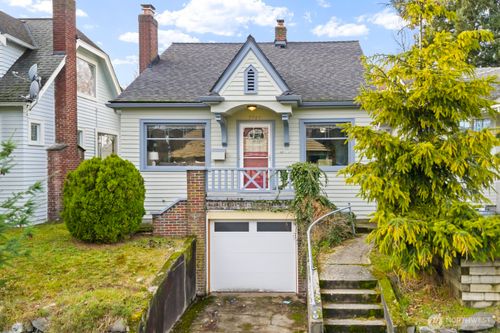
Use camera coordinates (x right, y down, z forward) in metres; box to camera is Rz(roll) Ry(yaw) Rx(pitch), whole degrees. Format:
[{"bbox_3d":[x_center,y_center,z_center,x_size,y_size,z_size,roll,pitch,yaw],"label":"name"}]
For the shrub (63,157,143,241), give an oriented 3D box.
[{"bbox_3d":[-3.750,0.800,9.900,2.080,2.200,2.000,0,0,1],"label":"shrub"}]

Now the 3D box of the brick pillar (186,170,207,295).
[{"bbox_3d":[-1.420,1.790,10.550,0.500,3.300,0.460,0,1,0],"label":"brick pillar"}]

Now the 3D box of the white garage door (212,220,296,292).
[{"bbox_3d":[0.100,2.430,10.500,2.340,1.970,0.100,0,0,1],"label":"white garage door"}]

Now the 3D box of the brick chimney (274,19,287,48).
[{"bbox_3d":[1.360,-5.800,17.100,0.520,1.300,0.520,0,0,1],"label":"brick chimney"}]

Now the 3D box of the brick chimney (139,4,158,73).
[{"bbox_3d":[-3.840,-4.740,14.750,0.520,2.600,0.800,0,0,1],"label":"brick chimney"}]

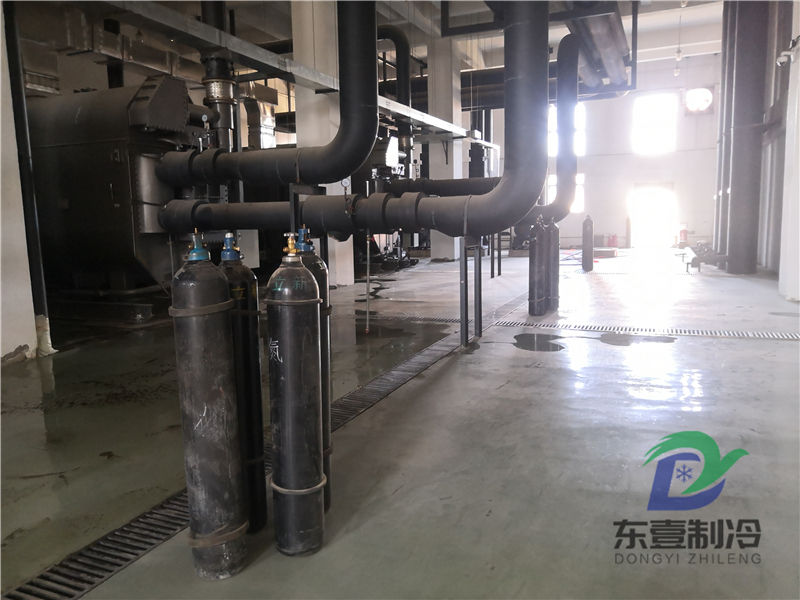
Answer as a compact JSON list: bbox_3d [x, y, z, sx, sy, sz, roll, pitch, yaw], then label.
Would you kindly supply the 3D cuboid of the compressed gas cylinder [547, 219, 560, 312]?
[{"bbox_3d":[2.329,-0.540,9.557,0.235,1.440,0.235,2,8,23],"label":"compressed gas cylinder"}]

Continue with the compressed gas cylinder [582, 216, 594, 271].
[{"bbox_3d":[4.823,-1.431,15.987,0.245,1.450,0.245,2,8,23],"label":"compressed gas cylinder"}]

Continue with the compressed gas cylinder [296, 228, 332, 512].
[{"bbox_3d":[-0.474,0.348,3.144,0.240,1.445,0.240,2,8,23],"label":"compressed gas cylinder"}]

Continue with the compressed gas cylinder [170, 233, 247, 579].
[{"bbox_3d":[-0.788,0.430,2.583,0.240,1.440,0.240,2,8,23],"label":"compressed gas cylinder"}]

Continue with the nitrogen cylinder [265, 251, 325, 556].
[{"bbox_3d":[-0.460,0.417,2.750,0.245,1.410,0.245,-1,7,0],"label":"nitrogen cylinder"}]

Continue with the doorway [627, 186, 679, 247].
[{"bbox_3d":[10.723,-3.488,26.478,2.000,2.560,0.200,2,8,23],"label":"doorway"}]

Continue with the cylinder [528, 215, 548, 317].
[{"bbox_3d":[2.028,-0.497,9.204,0.235,1.460,0.235,2,8,23],"label":"cylinder"}]

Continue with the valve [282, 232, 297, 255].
[{"bbox_3d":[-0.463,-0.236,2.666,0.068,0.102,0.062,-1,7,0],"label":"valve"}]

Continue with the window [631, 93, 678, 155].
[{"bbox_3d":[10.609,-7.344,25.992,1.800,2.480,0.170,2,8,23],"label":"window"}]

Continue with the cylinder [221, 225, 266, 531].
[{"bbox_3d":[-0.775,0.388,2.969,0.240,1.425,0.240,2,8,23],"label":"cylinder"}]

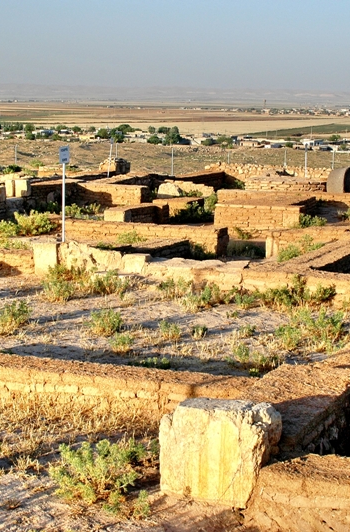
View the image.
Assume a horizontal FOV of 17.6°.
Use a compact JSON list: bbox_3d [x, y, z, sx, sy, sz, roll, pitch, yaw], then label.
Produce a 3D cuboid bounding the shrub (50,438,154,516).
[{"bbox_3d":[-0.617,1.717,9.456,0.872,0.573,0.785,0,9,0],"label":"shrub"}]

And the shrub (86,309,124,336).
[{"bbox_3d":[-0.997,0.793,16.213,0.516,0.377,0.465,0,9,0],"label":"shrub"}]

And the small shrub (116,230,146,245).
[{"bbox_3d":[-1.028,-0.671,26.140,0.693,0.298,0.624,0,9,0],"label":"small shrub"}]

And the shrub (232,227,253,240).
[{"bbox_3d":[1.703,-0.832,28.533,0.538,0.332,0.484,1,8,3],"label":"shrub"}]

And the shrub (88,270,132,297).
[{"bbox_3d":[-1.170,0.311,20.213,0.763,0.437,0.687,0,8,-3],"label":"shrub"}]

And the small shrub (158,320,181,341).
[{"bbox_3d":[-0.077,0.896,15.979,0.327,0.250,0.294,0,8,0],"label":"small shrub"}]

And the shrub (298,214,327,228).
[{"bbox_3d":[3.638,-1.202,30.117,0.770,0.315,0.616,0,8,0],"label":"shrub"}]

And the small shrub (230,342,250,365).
[{"bbox_3d":[0.826,1.110,14.477,0.256,0.269,0.230,0,9,0],"label":"small shrub"}]

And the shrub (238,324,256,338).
[{"bbox_3d":[1.012,0.923,16.083,0.247,0.175,0.222,0,8,0],"label":"shrub"}]

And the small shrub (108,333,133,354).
[{"bbox_3d":[-0.728,1.052,15.393,0.317,0.281,0.301,0,8,-3],"label":"small shrub"}]

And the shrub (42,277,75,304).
[{"bbox_3d":[-1.936,0.393,18.945,0.548,0.355,0.493,0,8,0],"label":"shrub"}]

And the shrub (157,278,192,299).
[{"bbox_3d":[-0.008,0.393,20.040,0.584,0.333,0.526,0,8,0],"label":"shrub"}]

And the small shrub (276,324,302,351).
[{"bbox_3d":[1.574,0.990,15.672,0.350,0.339,0.332,1,8,6],"label":"small shrub"}]

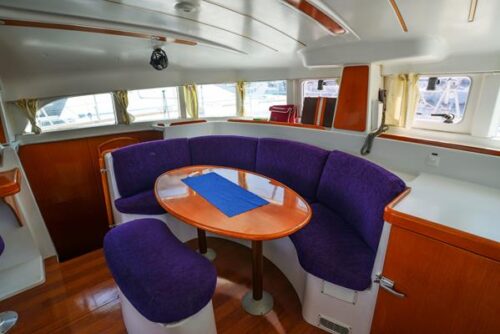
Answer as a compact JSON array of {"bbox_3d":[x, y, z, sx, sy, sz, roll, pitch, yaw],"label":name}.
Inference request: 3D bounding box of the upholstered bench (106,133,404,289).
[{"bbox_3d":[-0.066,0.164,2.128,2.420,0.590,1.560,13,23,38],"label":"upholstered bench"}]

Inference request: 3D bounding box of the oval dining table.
[{"bbox_3d":[-0.177,0.513,1.776,0.800,0.745,1.270,-16,23,-38],"label":"oval dining table"}]

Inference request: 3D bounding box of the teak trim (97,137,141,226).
[{"bbox_3d":[-1.280,0.150,2.404,0.380,0.860,0.170,-12,18,-37],"label":"teak trim"}]

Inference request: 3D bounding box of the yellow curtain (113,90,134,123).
[{"bbox_3d":[-1.388,-0.653,2.592,0.180,0.360,0.090,-15,22,-36],"label":"yellow curtain"}]

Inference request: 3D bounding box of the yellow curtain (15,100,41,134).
[{"bbox_3d":[-2.000,-0.456,2.133,0.090,0.340,0.170,16,24,42],"label":"yellow curtain"}]

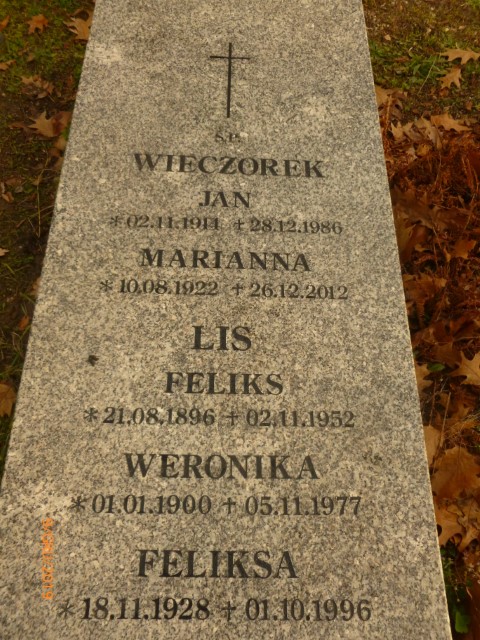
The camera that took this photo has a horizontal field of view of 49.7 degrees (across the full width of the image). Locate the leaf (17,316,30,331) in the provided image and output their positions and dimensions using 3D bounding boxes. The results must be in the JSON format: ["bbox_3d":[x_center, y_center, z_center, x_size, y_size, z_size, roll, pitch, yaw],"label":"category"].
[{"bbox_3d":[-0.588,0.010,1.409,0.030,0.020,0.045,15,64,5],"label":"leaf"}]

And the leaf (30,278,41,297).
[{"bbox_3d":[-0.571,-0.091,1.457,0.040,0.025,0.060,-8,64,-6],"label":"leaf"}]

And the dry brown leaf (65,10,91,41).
[{"bbox_3d":[-0.607,-1.109,1.949,0.105,0.040,0.150,-5,64,-4],"label":"dry brown leaf"}]

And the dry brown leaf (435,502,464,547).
[{"bbox_3d":[0.468,0.464,1.179,0.085,0.030,0.100,-10,65,-7],"label":"dry brown leaf"}]

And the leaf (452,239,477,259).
[{"bbox_3d":[0.662,-0.209,1.516,0.075,0.030,0.069,2,64,-1],"label":"leaf"}]

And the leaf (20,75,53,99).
[{"bbox_3d":[-0.700,-0.811,1.799,0.102,0.035,0.130,-15,65,-10],"label":"leaf"}]

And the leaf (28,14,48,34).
[{"bbox_3d":[-0.759,-1.114,1.952,0.071,0.025,0.110,-14,65,-9],"label":"leaf"}]

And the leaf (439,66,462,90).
[{"bbox_3d":[0.772,-0.889,1.901,0.098,0.025,0.135,8,64,2],"label":"leaf"}]

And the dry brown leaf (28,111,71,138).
[{"bbox_3d":[-0.643,-0.660,1.731,0.123,0.030,0.125,8,64,2],"label":"dry brown leaf"}]

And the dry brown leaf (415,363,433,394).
[{"bbox_3d":[0.469,0.151,1.346,0.070,0.025,0.090,0,64,-2],"label":"dry brown leaf"}]

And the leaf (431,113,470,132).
[{"bbox_3d":[0.709,-0.671,1.756,0.130,0.030,0.088,-5,64,-5],"label":"leaf"}]

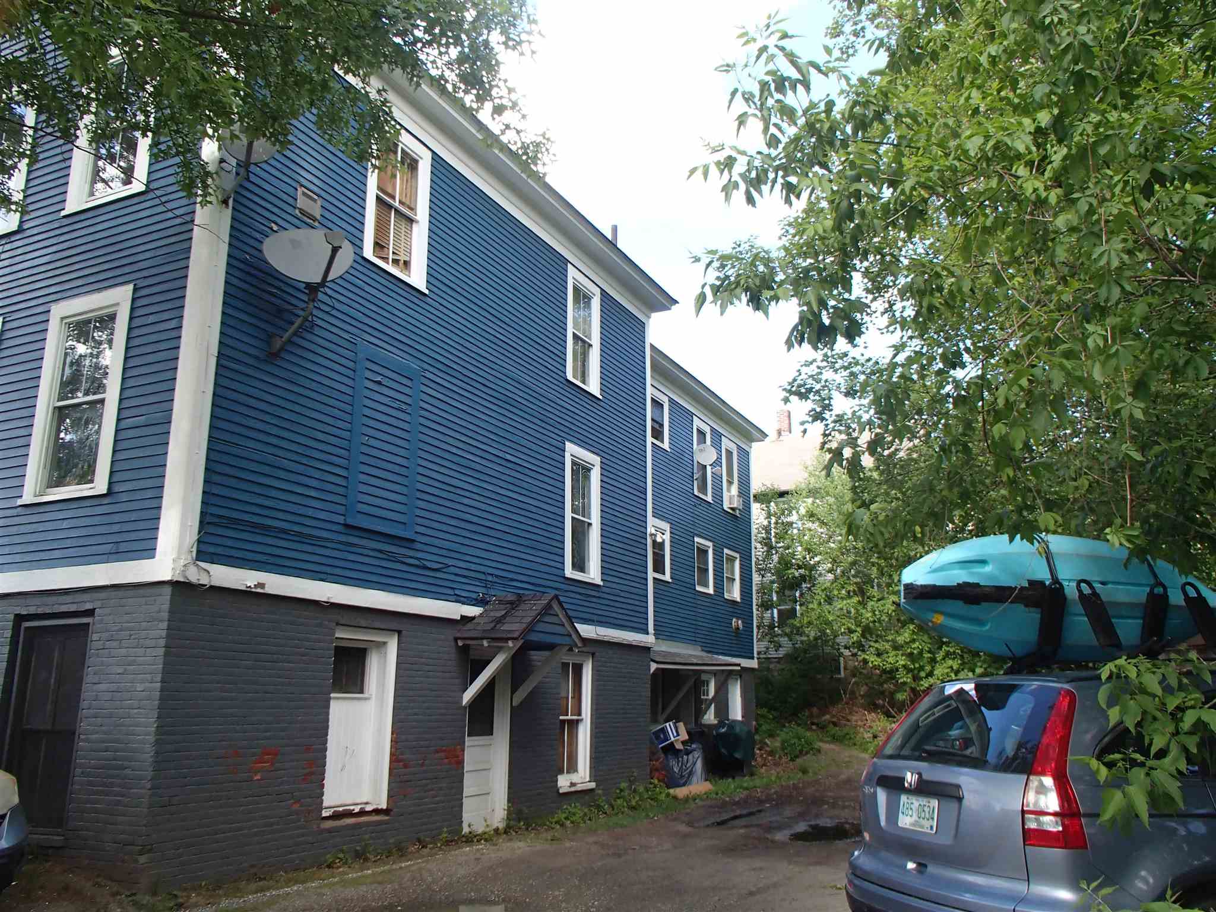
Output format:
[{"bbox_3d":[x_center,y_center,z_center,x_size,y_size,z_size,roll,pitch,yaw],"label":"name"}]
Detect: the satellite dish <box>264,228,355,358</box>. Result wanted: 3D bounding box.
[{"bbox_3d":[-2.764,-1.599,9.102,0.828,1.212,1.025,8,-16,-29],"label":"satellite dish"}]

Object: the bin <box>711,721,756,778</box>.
[{"bbox_3d":[2.394,5.690,19.093,0.700,1.070,0.700,-7,-16,26],"label":"bin"}]

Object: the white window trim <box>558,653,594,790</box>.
[{"bbox_3d":[-0.481,3.758,13.951,0.170,1.888,1.086,-7,-16,26],"label":"white window trim"}]

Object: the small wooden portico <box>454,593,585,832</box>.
[{"bbox_3d":[-1.081,3.043,11.773,0.943,2.735,1.512,-7,-16,26],"label":"small wooden portico"}]

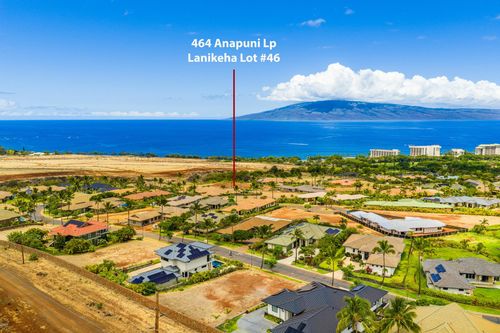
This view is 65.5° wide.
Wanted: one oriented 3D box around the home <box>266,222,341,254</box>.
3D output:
[{"bbox_3d":[21.600,26.550,151.390,20.000,6.200,28.000,4,8,30],"label":"home"}]

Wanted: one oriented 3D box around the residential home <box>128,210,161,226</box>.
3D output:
[{"bbox_3d":[-52.487,25.693,194.959,9.300,4.400,16.500,2,7,17],"label":"residential home"}]

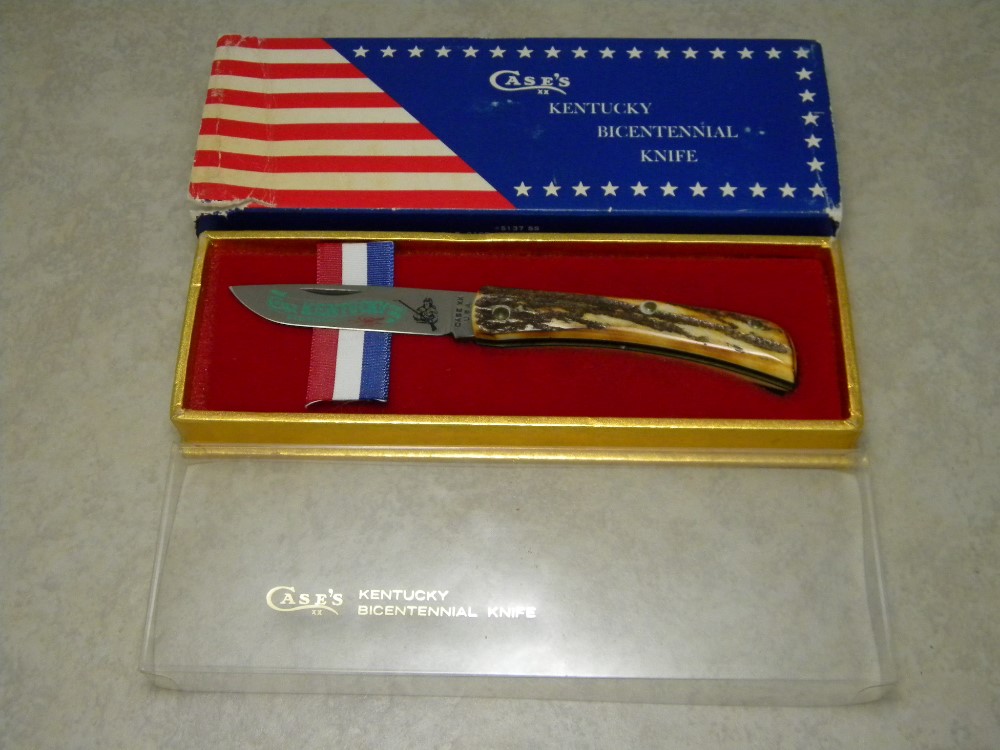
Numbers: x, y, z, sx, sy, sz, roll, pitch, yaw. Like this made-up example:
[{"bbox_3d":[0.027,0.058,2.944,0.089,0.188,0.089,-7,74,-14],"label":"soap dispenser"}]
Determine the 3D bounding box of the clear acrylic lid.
[{"bbox_3d":[0.005,0.051,0.319,0.193,0.015,0.065,1,64,1],"label":"clear acrylic lid"}]

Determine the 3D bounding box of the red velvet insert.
[{"bbox_3d":[0.005,-0.011,0.341,0.183,0.011,0.056,1,64,1],"label":"red velvet insert"}]

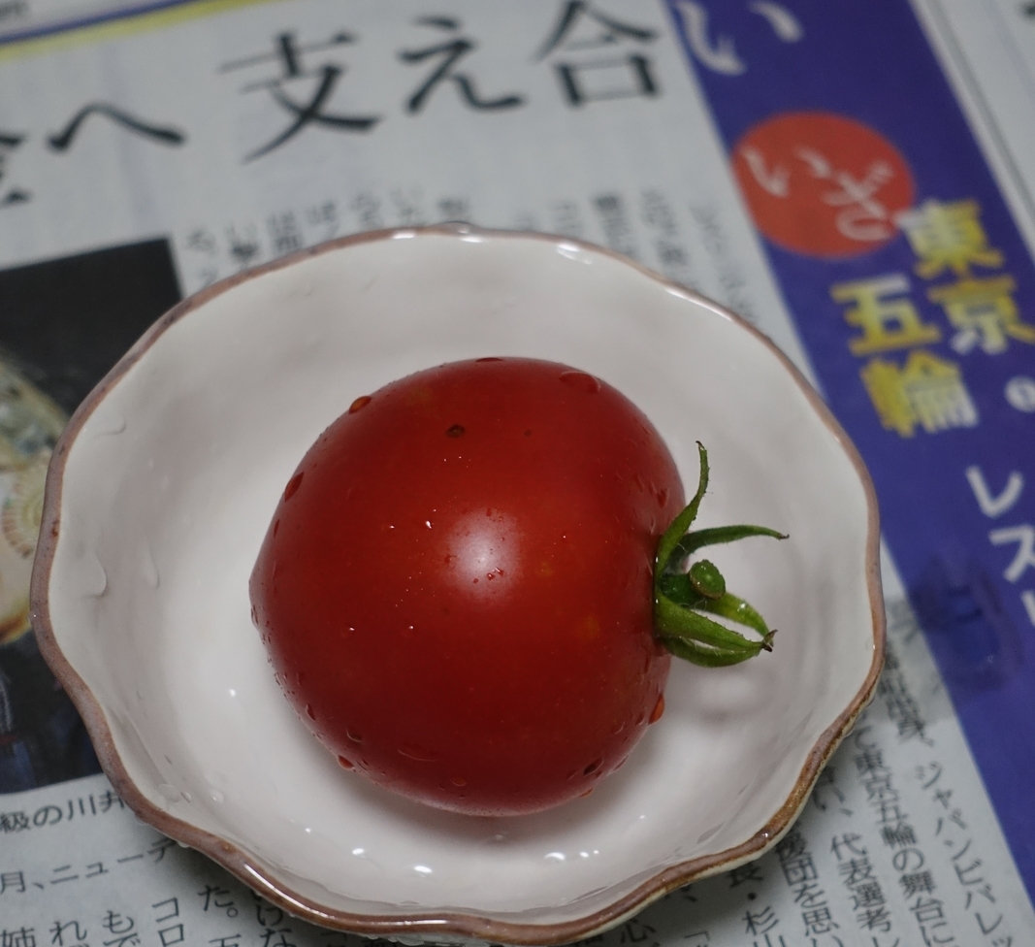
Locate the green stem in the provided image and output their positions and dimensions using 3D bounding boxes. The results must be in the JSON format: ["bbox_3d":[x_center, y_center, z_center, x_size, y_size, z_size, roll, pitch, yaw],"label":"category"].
[{"bbox_3d":[0.019,0.008,0.290,0.015,0.017,0.021,2,92,28],"label":"green stem"}]

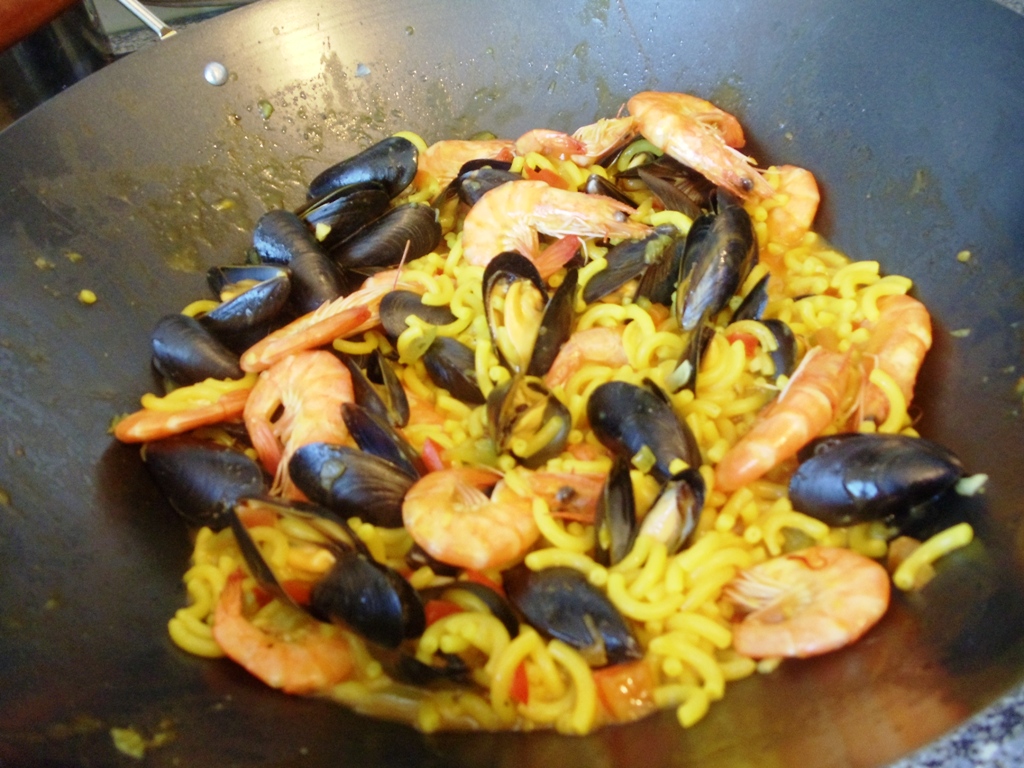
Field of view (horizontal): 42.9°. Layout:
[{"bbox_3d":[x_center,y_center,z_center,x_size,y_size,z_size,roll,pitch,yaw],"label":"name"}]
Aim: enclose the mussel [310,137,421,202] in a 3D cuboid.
[{"bbox_3d":[-0.075,-0.107,0.655,0.059,0.023,0.029,-22,39,15],"label":"mussel"}]

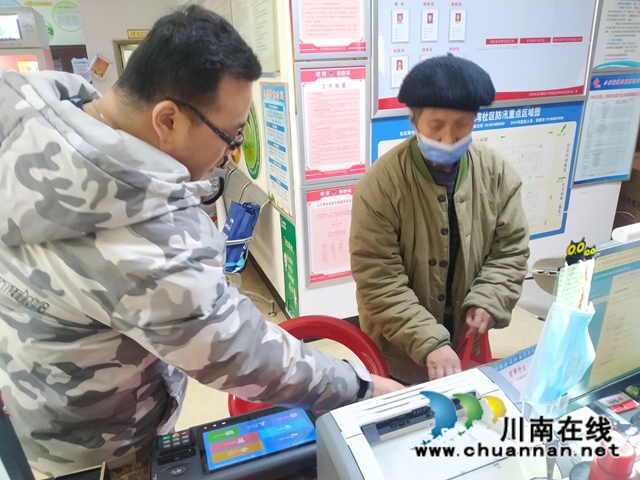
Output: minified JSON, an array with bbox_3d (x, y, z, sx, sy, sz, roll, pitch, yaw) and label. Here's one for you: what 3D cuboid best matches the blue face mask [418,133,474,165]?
[{"bbox_3d":[0.330,-0.235,1.165,0.140,0.090,0.080,0,39,7],"label":"blue face mask"}]

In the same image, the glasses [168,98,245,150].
[{"bbox_3d":[-0.189,-0.167,0.627,0.138,0.046,0.142,38,0,-27],"label":"glasses"}]

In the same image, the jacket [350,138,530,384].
[{"bbox_3d":[0.350,0.063,1.300,0.520,0.750,0.420,0,24,7],"label":"jacket"}]

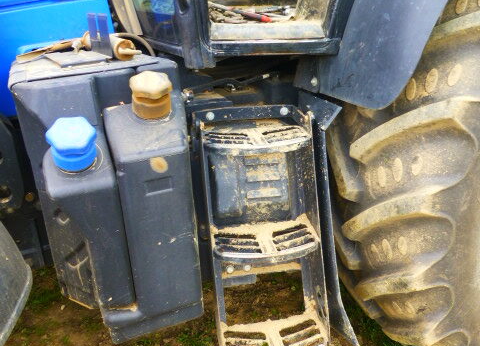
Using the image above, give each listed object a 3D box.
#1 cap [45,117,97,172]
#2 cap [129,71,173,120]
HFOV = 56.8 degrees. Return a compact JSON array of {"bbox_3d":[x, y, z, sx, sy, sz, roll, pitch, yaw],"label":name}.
[{"bbox_3d":[-0.398,-0.067,1.060,0.121,0.080,0.111,-5,45,-9],"label":"cap"},{"bbox_3d":[-0.235,-0.202,1.165,0.110,0.078,0.106,-5,45,-9],"label":"cap"}]

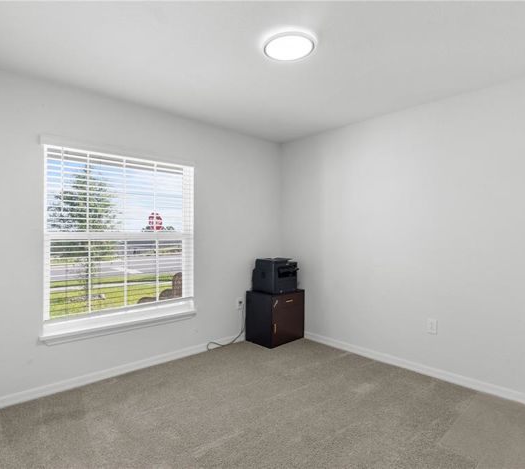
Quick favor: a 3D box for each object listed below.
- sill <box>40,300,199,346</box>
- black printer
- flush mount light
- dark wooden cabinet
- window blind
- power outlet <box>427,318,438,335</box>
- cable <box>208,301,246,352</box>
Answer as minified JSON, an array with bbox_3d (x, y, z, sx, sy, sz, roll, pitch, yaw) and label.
[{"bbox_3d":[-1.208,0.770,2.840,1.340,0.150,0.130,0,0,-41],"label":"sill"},{"bbox_3d":[0.155,0.497,3.792,0.390,0.350,0.380,0,0,-41],"label":"black printer"},{"bbox_3d":[0.169,-1.172,1.957,0.320,0.040,0.320,0,0,0],"label":"flush mount light"},{"bbox_3d":[0.165,0.963,3.764,0.555,0.580,0.415,0,0,-41],"label":"dark wooden cabinet"},{"bbox_3d":[-1.206,-0.025,2.842,1.290,1.390,0.065,0,0,-41],"label":"window blind"},{"bbox_3d":[1.507,0.819,2.779,0.012,0.127,0.082,0,0,-43],"label":"power outlet"},{"bbox_3d":[-0.388,1.025,3.488,0.480,0.450,0.070,0,0,-41],"label":"cable"}]

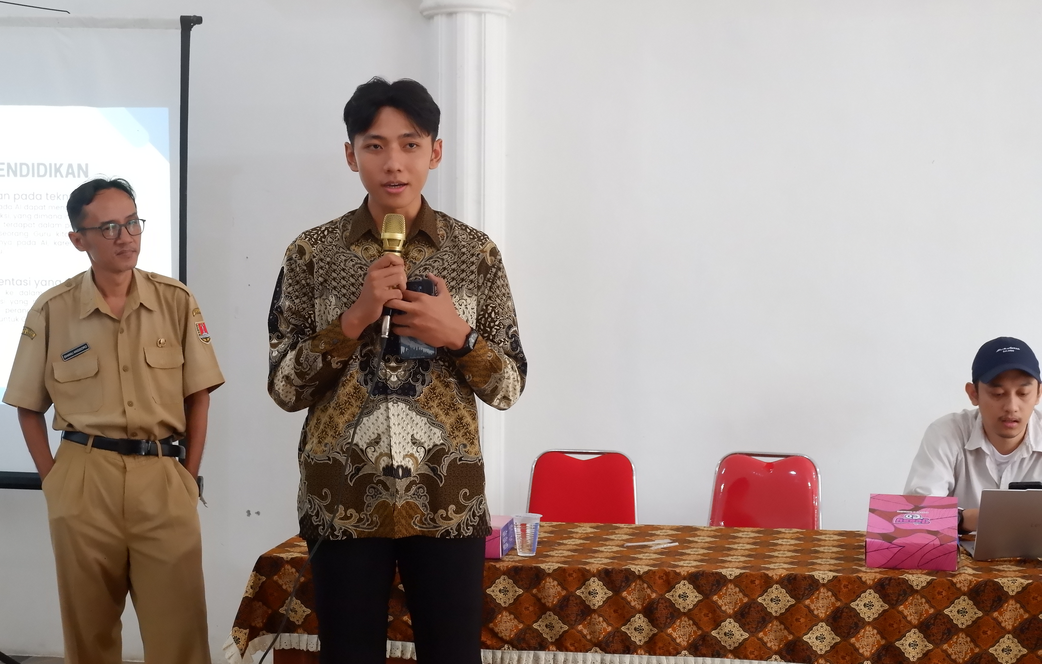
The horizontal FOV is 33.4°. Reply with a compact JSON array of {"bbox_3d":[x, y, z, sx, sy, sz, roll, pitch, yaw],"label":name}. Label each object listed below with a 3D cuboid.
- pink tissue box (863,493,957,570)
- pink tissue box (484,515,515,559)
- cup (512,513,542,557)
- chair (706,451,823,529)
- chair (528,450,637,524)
[{"bbox_3d":[0.926,0.472,4.119,0.206,0.146,0.185,1,4,12],"label":"pink tissue box"},{"bbox_3d":[-0.129,0.505,4.304,0.206,0.070,0.182,1,4,12],"label":"pink tissue box"},{"bbox_3d":[0.015,0.496,4.232,0.073,0.095,0.073,0,4,0],"label":"cup"},{"bbox_3d":[0.749,0.809,5.362,0.440,0.820,0.480,1,4,12],"label":"chair"},{"bbox_3d":[0.160,0.807,5.458,0.440,0.820,0.480,1,4,12],"label":"chair"}]

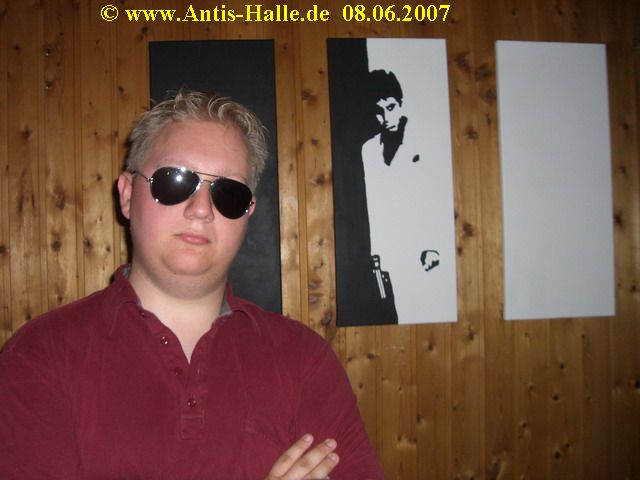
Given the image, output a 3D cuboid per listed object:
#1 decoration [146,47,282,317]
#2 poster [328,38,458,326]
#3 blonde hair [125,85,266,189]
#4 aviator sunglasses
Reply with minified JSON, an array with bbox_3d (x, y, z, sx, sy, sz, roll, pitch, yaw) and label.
[{"bbox_3d":[-0.250,-0.128,1.687,0.300,0.700,0.022,-2,-1,-6],"label":"decoration"},{"bbox_3d":[0.179,-0.145,1.731,0.300,0.700,0.022,-2,-1,-6],"label":"poster"},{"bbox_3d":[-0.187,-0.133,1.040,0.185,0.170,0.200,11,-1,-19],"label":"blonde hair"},{"bbox_3d":[-0.176,-0.071,0.984,0.145,0.051,0.138,12,2,-21],"label":"aviator sunglasses"}]

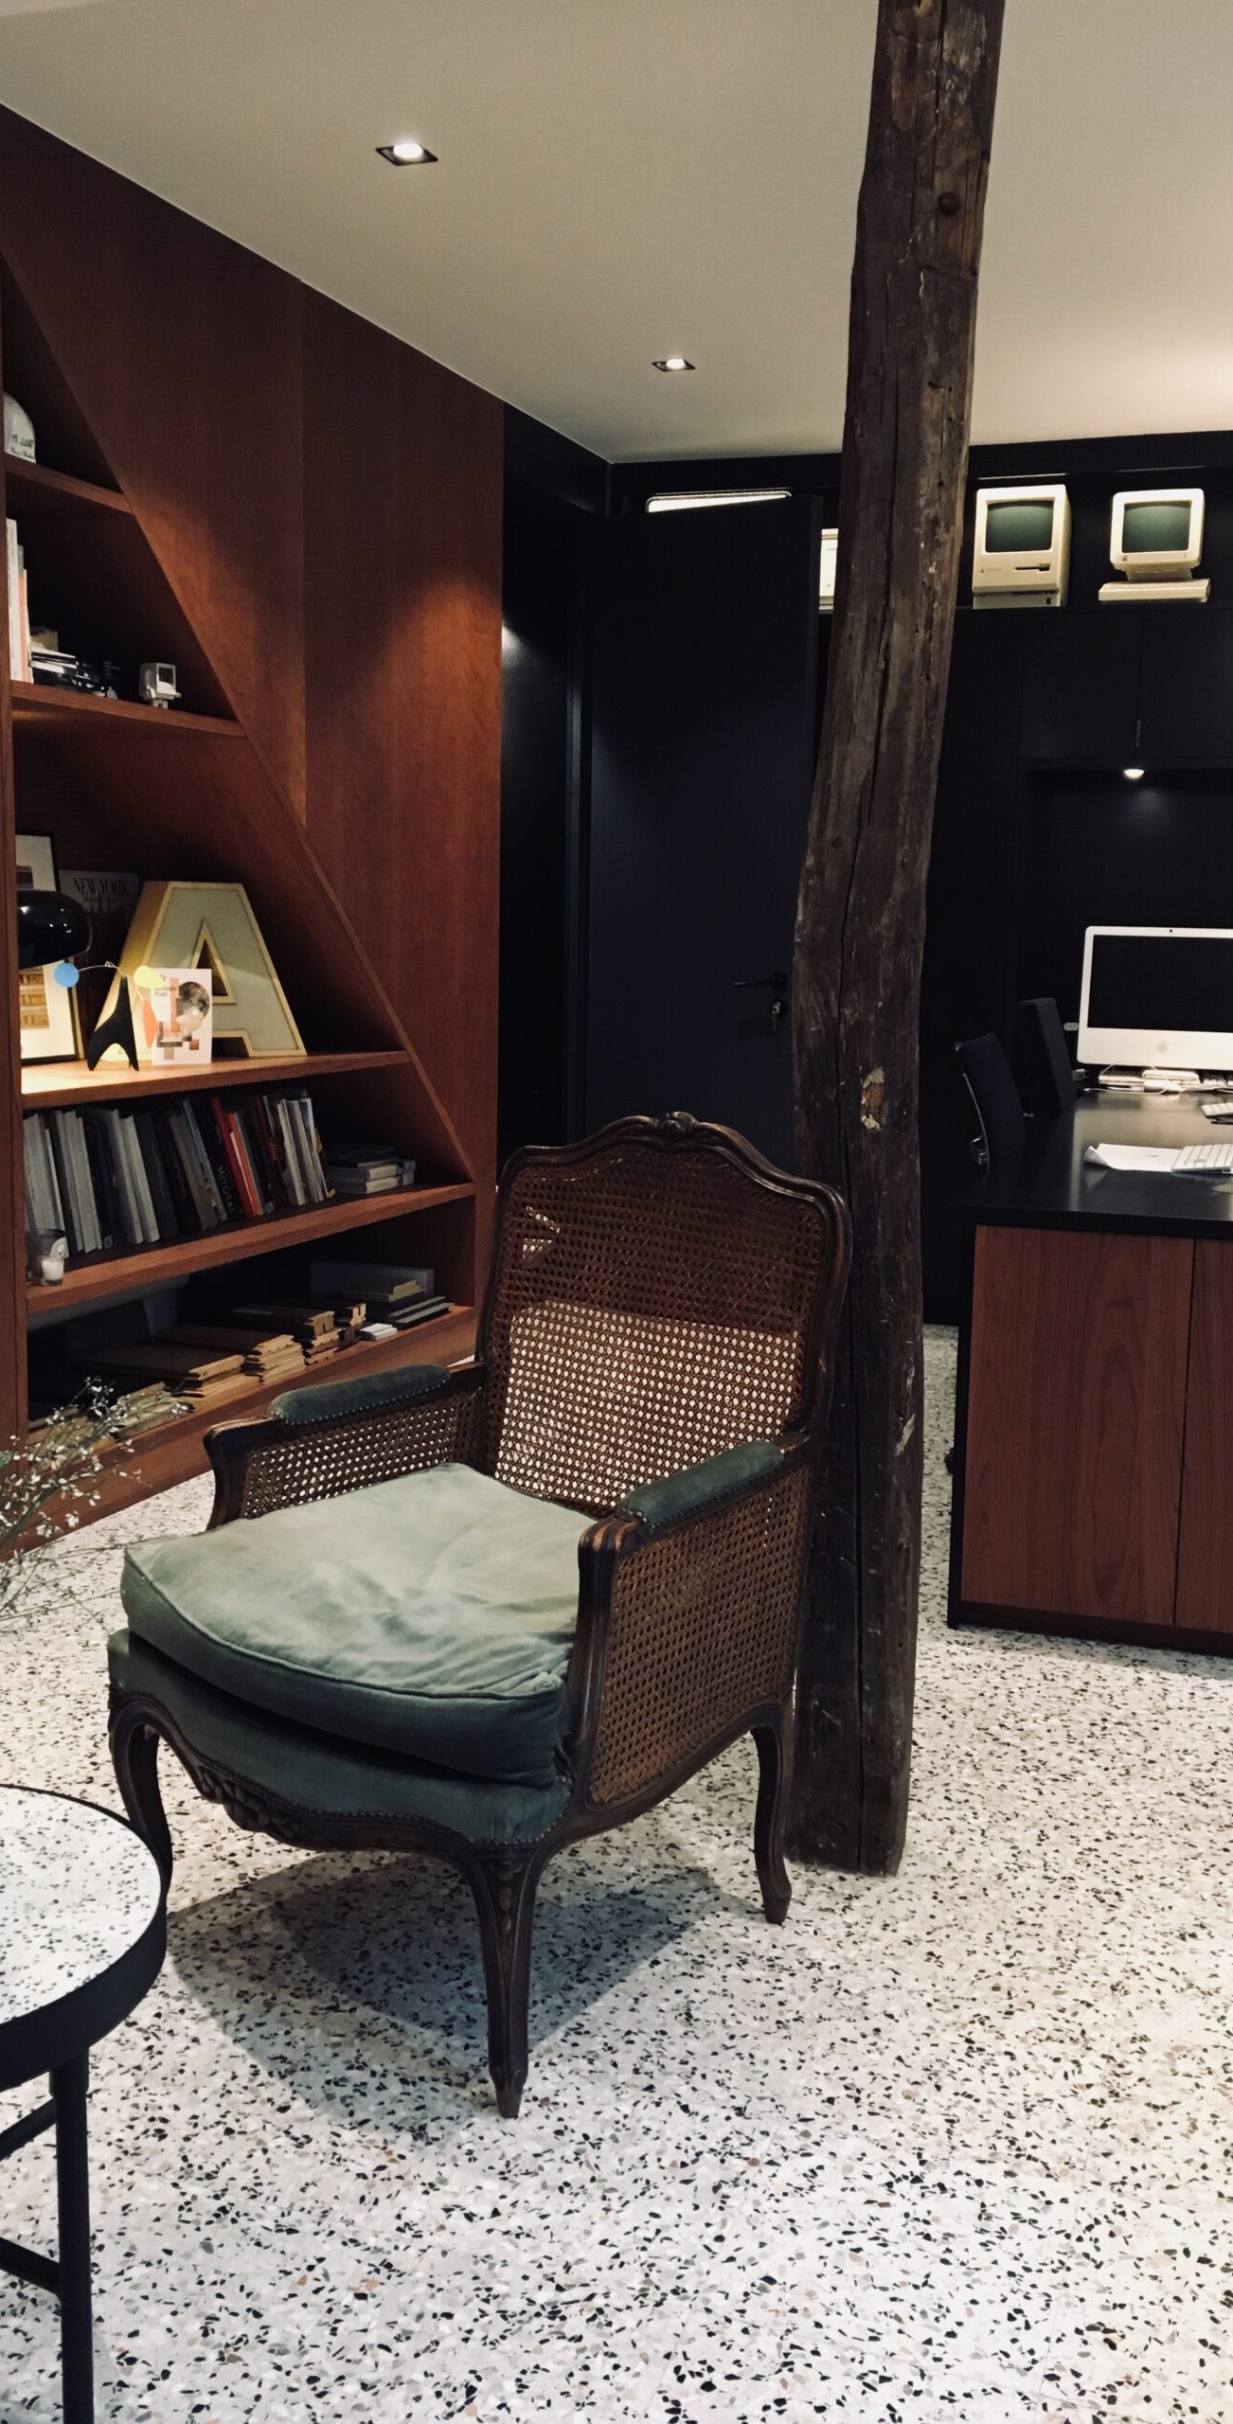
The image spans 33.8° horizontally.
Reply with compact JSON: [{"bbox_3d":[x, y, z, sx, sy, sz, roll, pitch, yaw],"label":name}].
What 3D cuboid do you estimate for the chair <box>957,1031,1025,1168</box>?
[{"bbox_3d":[1.004,0.119,4.325,0.600,0.950,0.600,4,9,22],"label":"chair"}]

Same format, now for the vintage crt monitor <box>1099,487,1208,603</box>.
[{"bbox_3d":[1.573,-1.908,5.904,0.305,0.333,0.290,3,8,16],"label":"vintage crt monitor"}]

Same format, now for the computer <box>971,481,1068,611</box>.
[{"bbox_3d":[1.190,-1.913,5.930,0.246,0.342,0.277,3,8,16],"label":"computer"}]

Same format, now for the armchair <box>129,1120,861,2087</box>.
[{"bbox_3d":[-0.137,0.376,2.349,0.655,0.945,0.700,7,10,38],"label":"armchair"}]

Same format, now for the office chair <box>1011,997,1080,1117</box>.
[{"bbox_3d":[1.371,-0.068,5.537,0.600,1.000,0.600,4,8,19],"label":"office chair"}]

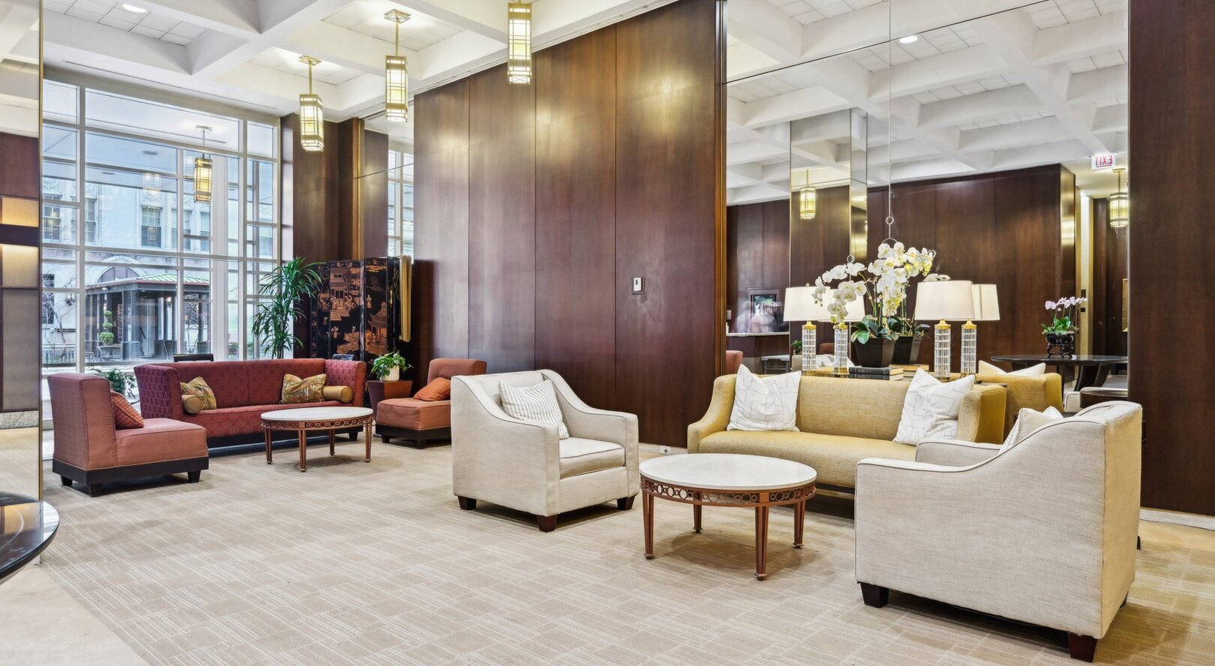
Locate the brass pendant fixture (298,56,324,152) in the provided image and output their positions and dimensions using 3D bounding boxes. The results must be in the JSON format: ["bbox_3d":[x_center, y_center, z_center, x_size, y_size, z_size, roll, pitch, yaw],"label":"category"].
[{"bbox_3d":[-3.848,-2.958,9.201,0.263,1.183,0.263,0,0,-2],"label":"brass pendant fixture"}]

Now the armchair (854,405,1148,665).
[{"bbox_3d":[1.736,0.750,3.137,0.926,0.890,0.860,0,0,43],"label":"armchair"}]

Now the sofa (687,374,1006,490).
[{"bbox_3d":[1.506,0.765,4.574,1.739,0.860,0.896,0,0,40],"label":"sofa"}]

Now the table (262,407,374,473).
[{"bbox_3d":[-2.545,0.922,6.250,0.850,0.442,0.940,0,0,40],"label":"table"}]

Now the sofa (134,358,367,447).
[{"bbox_3d":[-3.510,0.721,7.126,0.830,0.845,1.910,0,0,40],"label":"sofa"}]

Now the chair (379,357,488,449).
[{"bbox_3d":[-1.860,0.723,7.502,0.760,0.840,0.830,0,0,40],"label":"chair"}]

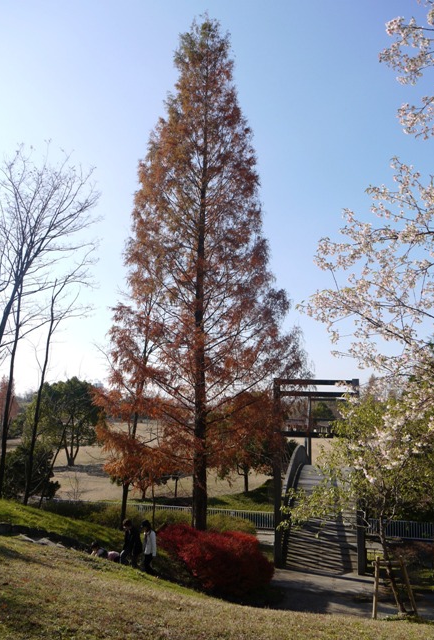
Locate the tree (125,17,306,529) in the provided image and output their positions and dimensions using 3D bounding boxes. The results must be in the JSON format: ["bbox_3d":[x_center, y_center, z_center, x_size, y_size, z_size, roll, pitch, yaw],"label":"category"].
[{"bbox_3d":[-0.282,-2.272,20.618,7.000,21.500,7.000,0,-9,0],"label":"tree"}]

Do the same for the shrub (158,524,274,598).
[{"bbox_3d":[-0.110,7.379,16.238,3.600,1.750,2.600,0,-9,0],"label":"shrub"}]

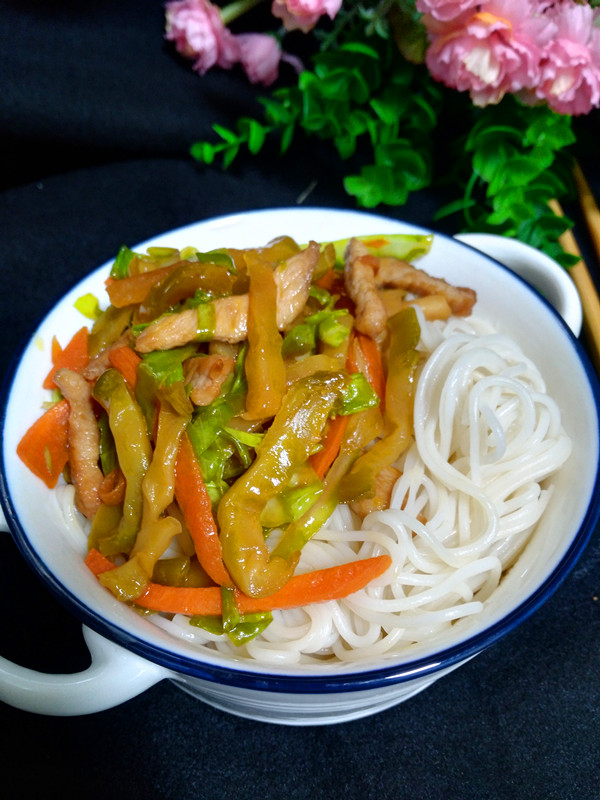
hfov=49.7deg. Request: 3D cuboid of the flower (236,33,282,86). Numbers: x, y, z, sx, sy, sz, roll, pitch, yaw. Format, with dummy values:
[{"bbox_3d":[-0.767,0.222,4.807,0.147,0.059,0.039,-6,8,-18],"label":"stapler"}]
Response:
[{"bbox_3d":[-0.024,-0.205,0.390,0.028,0.028,0.029,1,50,0],"label":"flower"}]

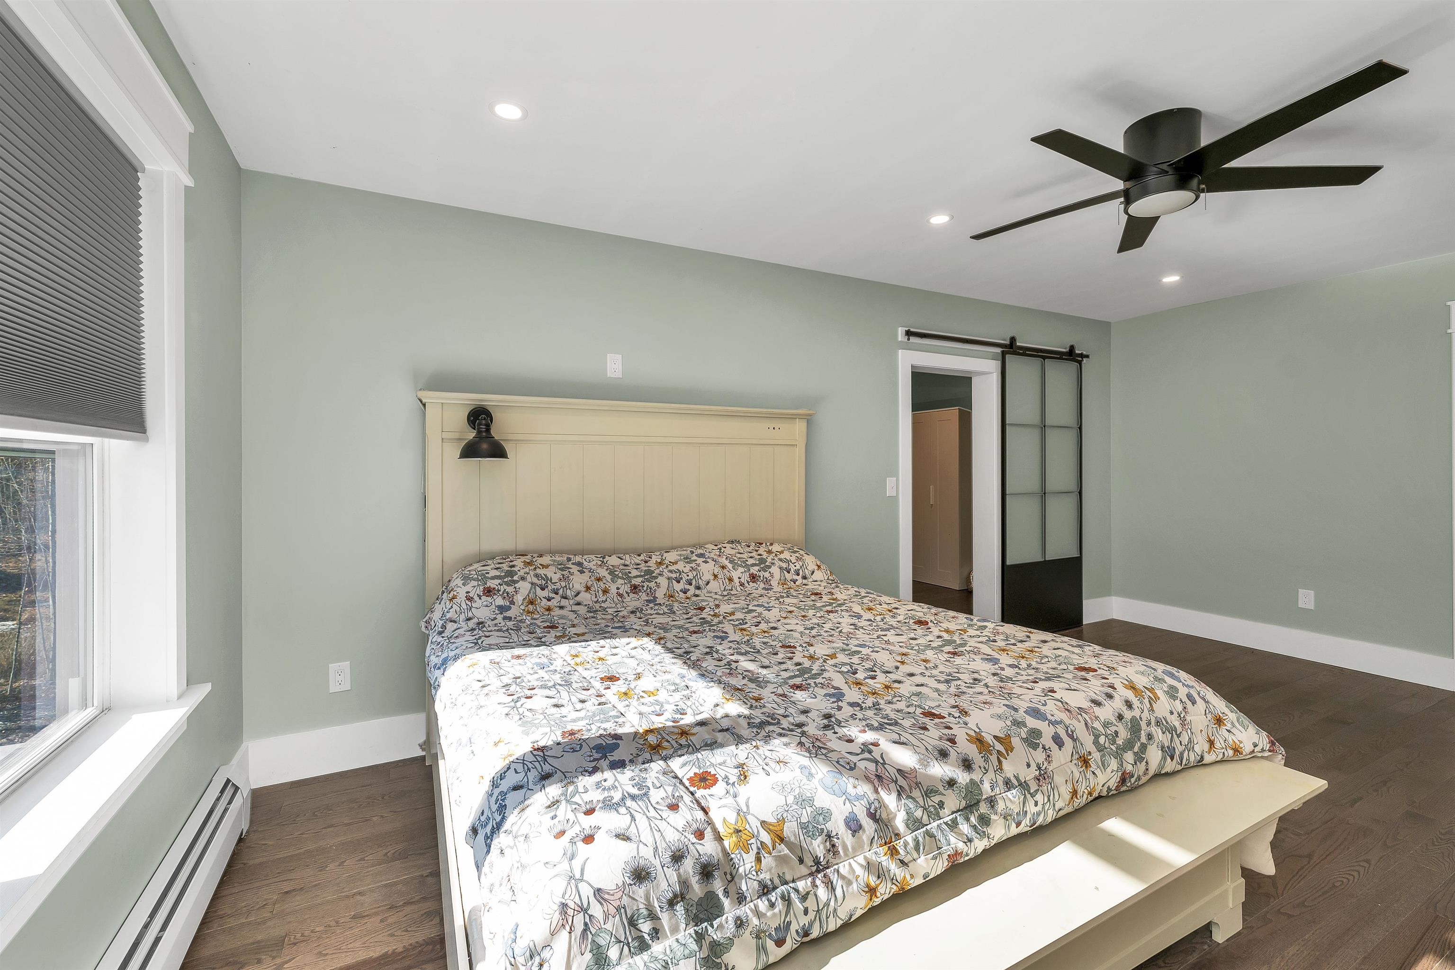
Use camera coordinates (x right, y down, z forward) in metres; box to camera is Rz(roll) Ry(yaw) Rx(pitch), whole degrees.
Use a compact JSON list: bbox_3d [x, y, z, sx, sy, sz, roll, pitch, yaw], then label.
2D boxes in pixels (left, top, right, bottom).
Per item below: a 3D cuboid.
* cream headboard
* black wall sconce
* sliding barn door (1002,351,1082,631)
[{"bbox_3d":[-0.412,0.395,2.890,2.042,1.592,0.113,0,0,-27],"label":"cream headboard"},{"bbox_3d":[-1.048,-0.228,2.430,0.196,0.238,0.240,0,0,-27],"label":"black wall sconce"},{"bbox_3d":[2.433,0.080,4.347,0.910,2.132,0.043,0,0,-27],"label":"sliding barn door"}]

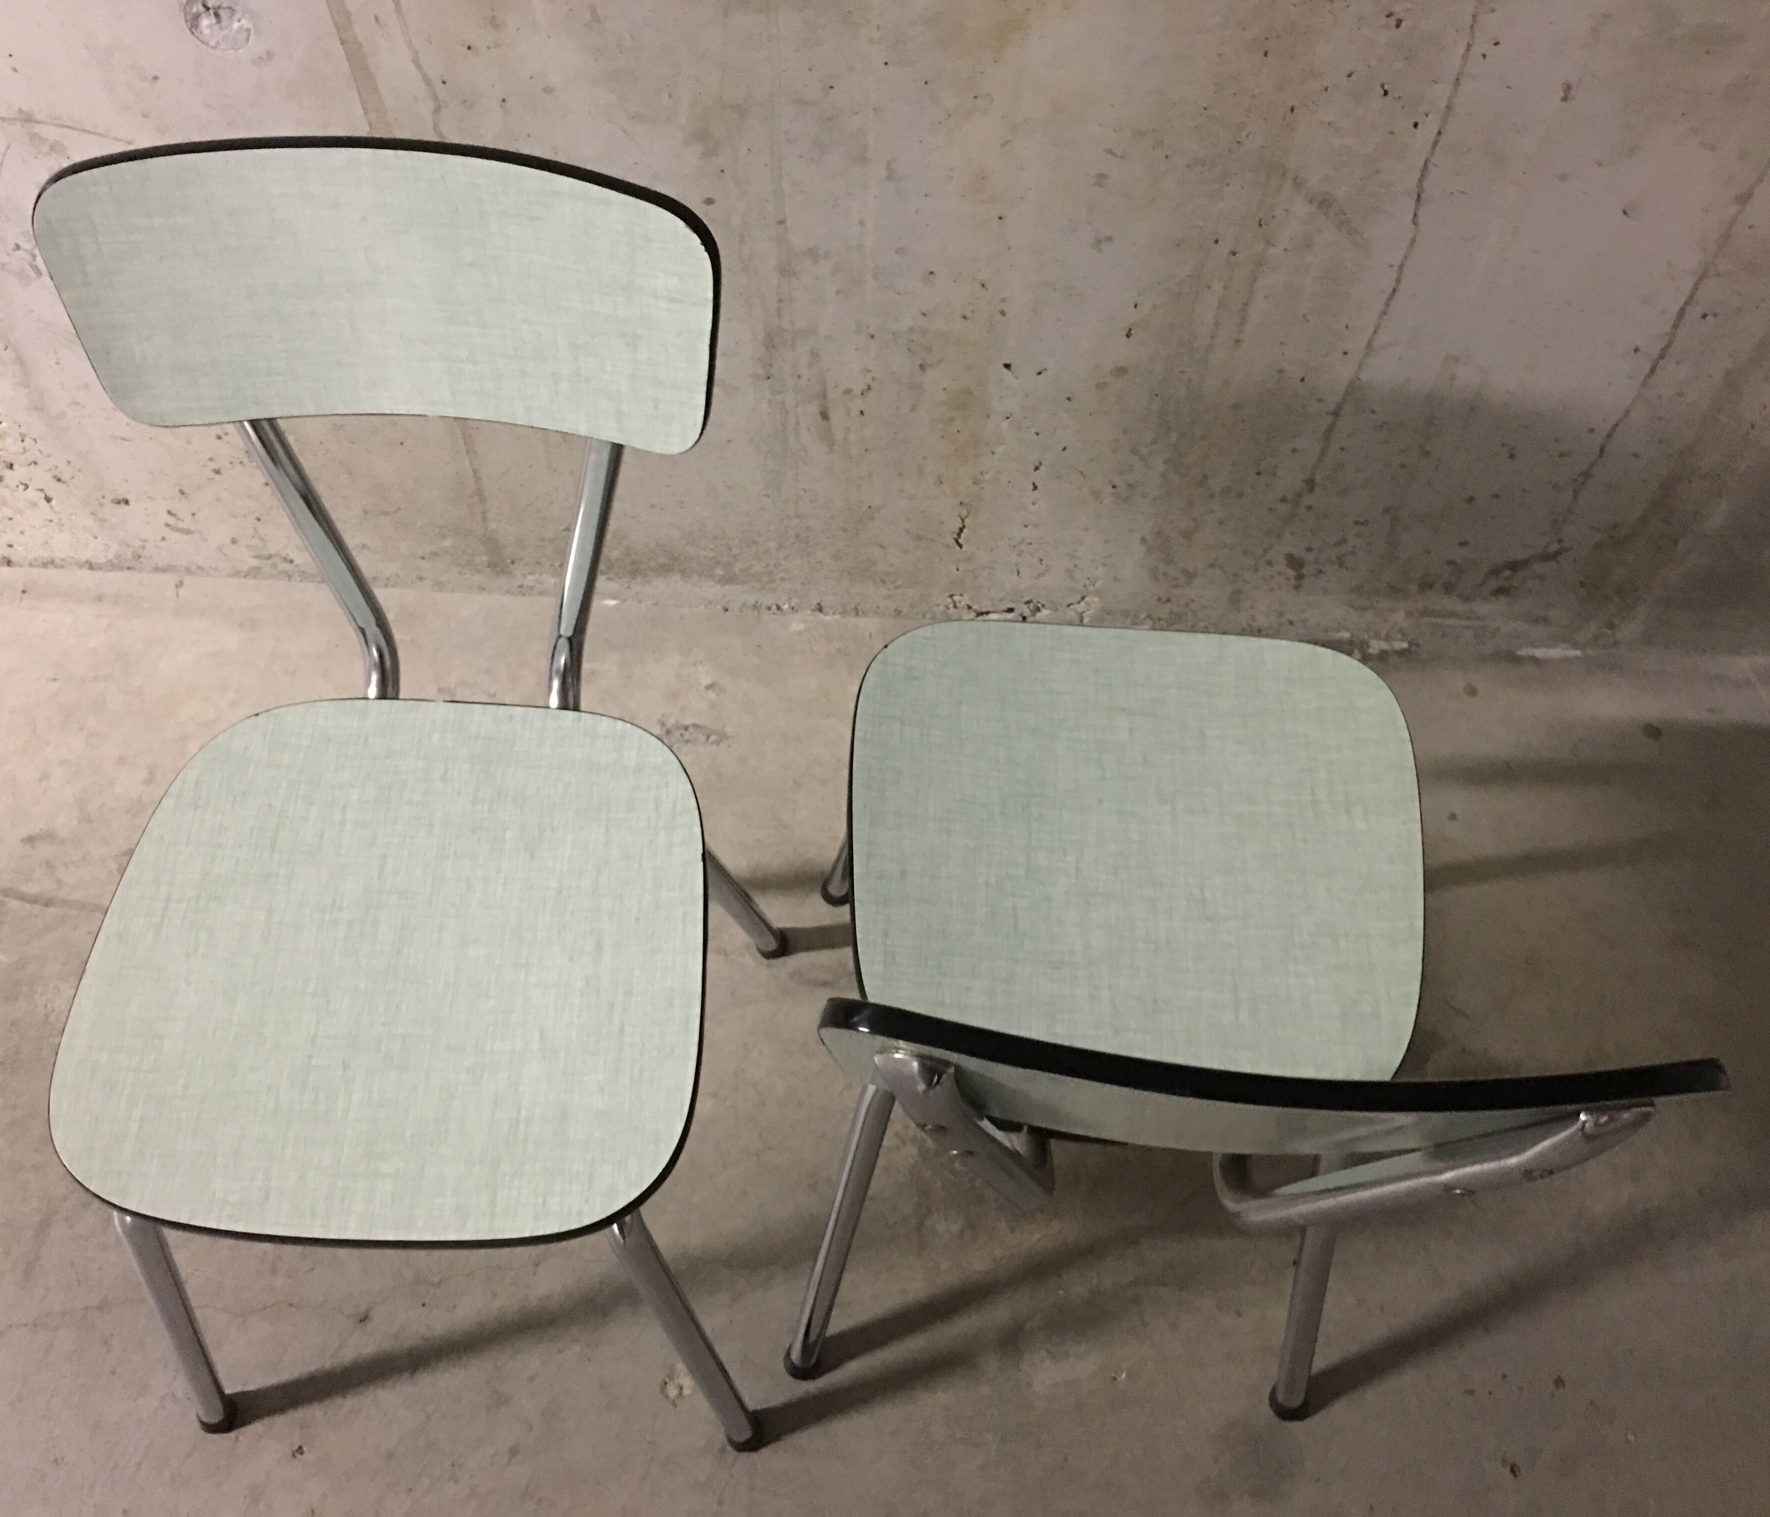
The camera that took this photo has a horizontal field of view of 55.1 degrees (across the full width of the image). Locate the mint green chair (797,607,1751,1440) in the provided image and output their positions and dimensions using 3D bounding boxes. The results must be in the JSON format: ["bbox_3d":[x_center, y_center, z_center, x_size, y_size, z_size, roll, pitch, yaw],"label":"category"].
[{"bbox_3d":[0.152,0.131,1.082,0.430,0.807,0.507,4,58,1],"label":"mint green chair"}]

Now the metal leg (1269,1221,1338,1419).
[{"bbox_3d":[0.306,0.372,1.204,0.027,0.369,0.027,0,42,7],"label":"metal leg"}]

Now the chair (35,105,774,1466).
[{"bbox_3d":[-0.285,0.101,1.086,0.430,0.807,0.507,3,58,0],"label":"chair"}]

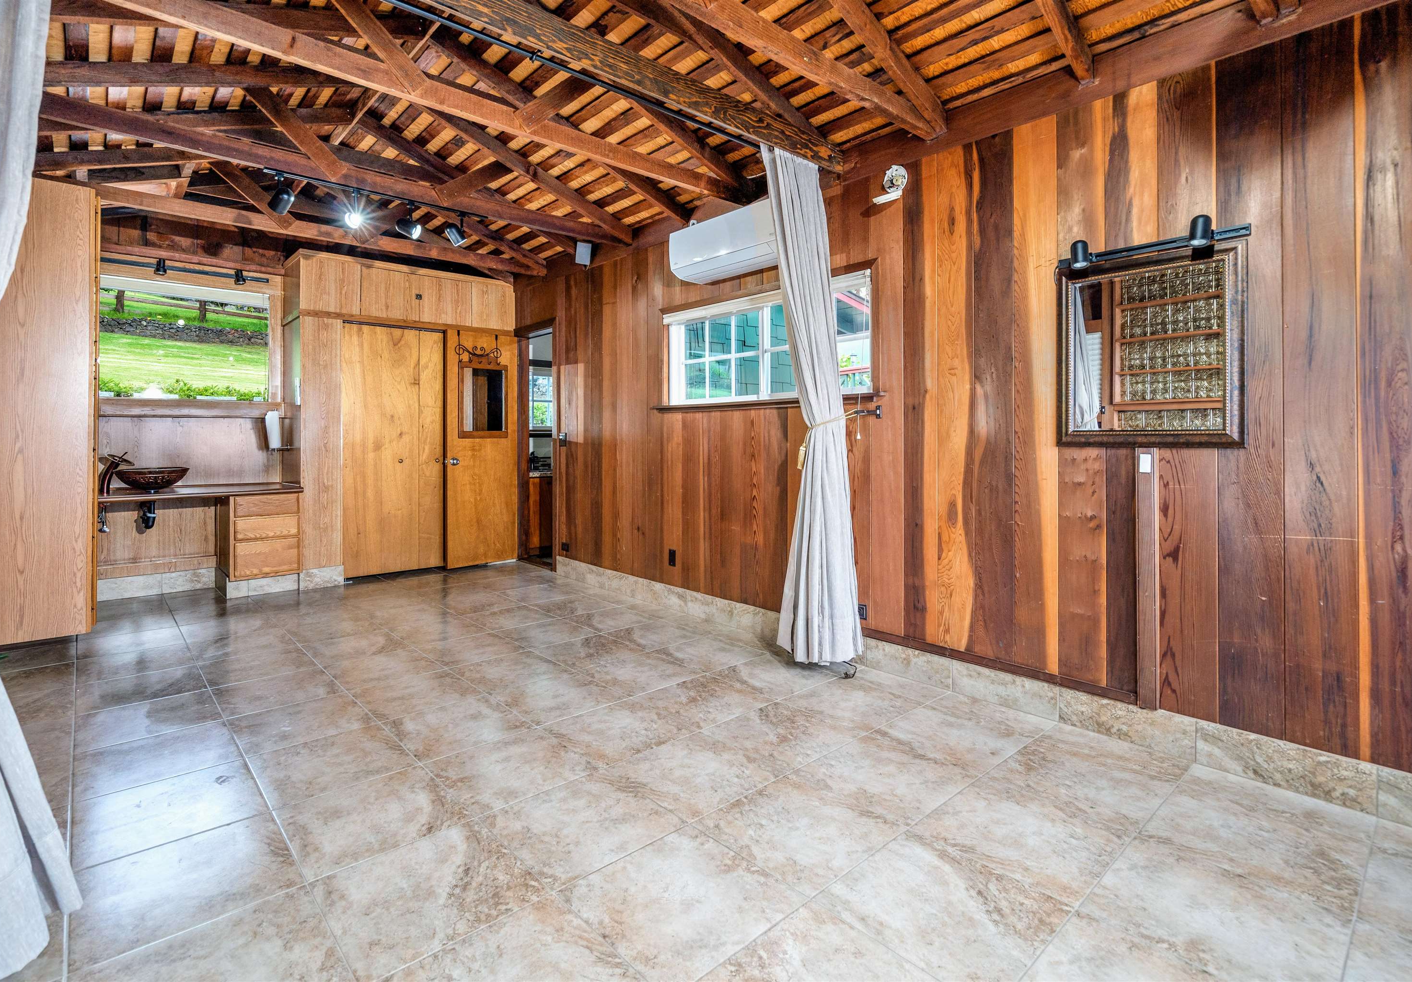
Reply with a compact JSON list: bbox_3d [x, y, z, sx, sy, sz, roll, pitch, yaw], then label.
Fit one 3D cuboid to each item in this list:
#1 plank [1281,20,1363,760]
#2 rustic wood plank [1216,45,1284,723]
[{"bbox_3d":[1.963,-0.335,2.093,0.025,2.289,0.171,-1,1,-42],"label":"plank"},{"bbox_3d":[1.792,-0.322,2.149,0.022,2.215,0.170,-1,1,-43],"label":"rustic wood plank"}]

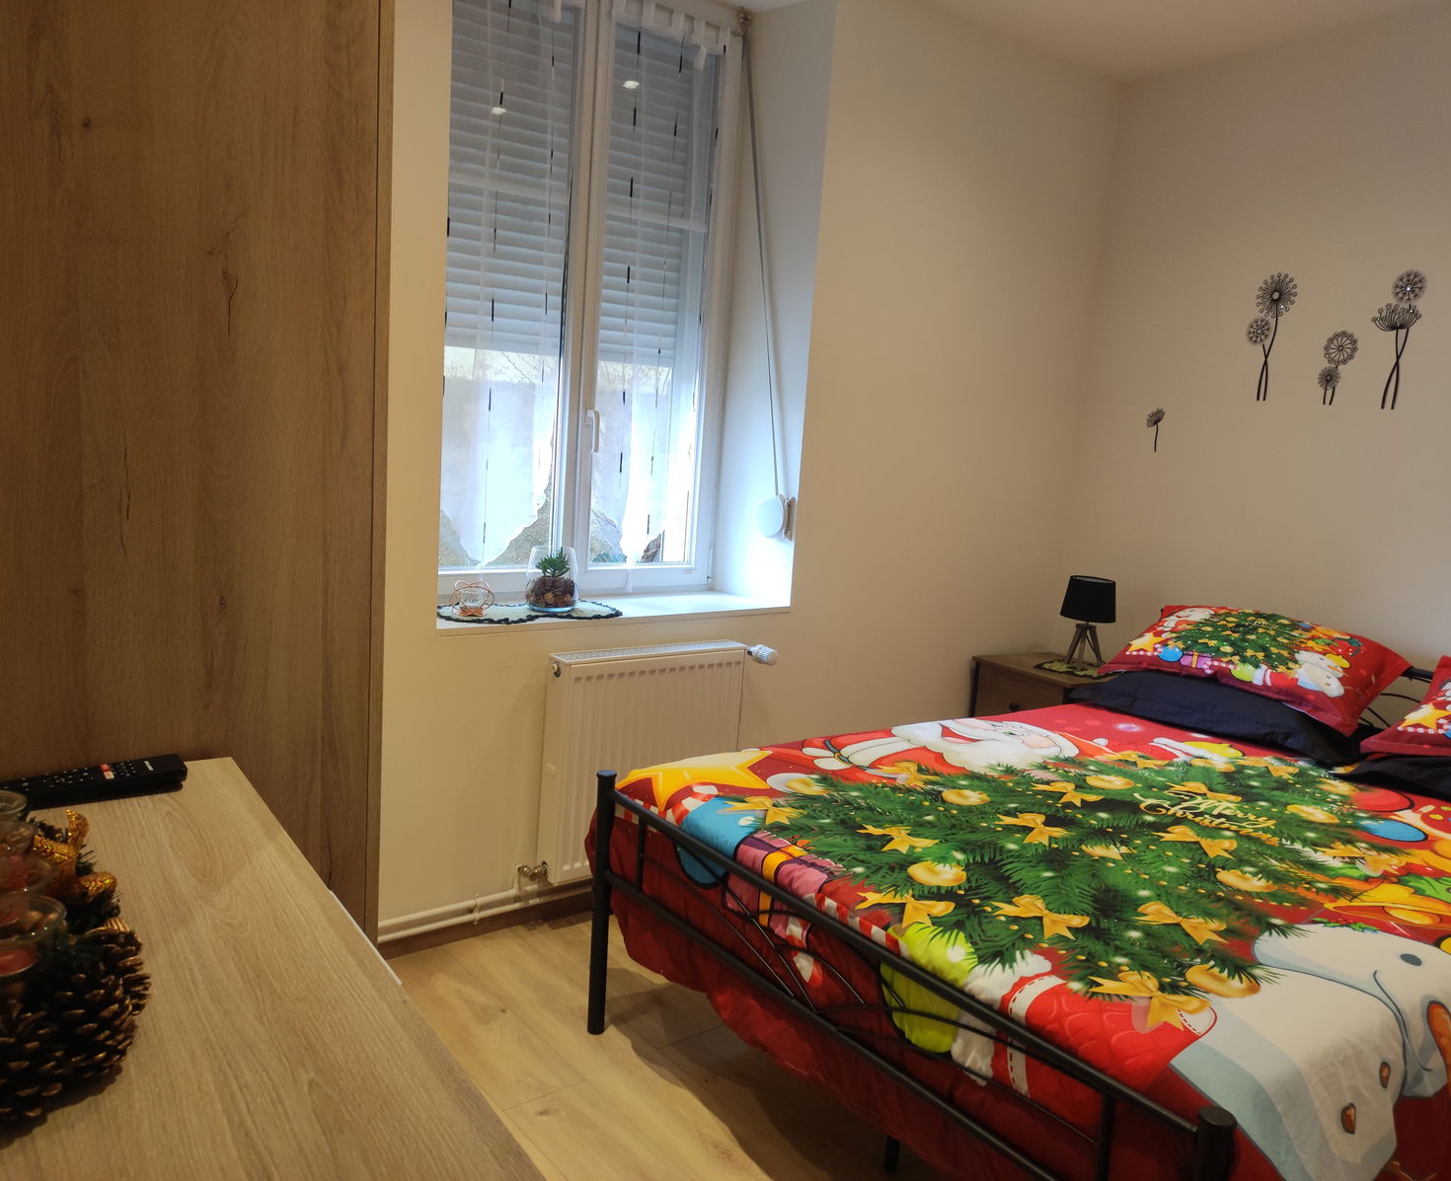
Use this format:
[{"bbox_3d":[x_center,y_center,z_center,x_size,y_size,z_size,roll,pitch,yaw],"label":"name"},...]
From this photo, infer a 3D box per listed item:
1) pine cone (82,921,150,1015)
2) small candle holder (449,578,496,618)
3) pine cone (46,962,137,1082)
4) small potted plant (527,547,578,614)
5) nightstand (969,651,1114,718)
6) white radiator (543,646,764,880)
[{"bbox_3d":[-0.347,0.214,0.638,0.045,0.059,0.045,-3,12,-38],"label":"pine cone"},{"bbox_3d":[-0.671,0.016,3.021,0.118,0.091,0.118,-3,12,-38],"label":"small candle holder"},{"bbox_3d":[-0.331,0.222,0.591,0.048,0.064,0.048,-3,12,-38],"label":"pine cone"},{"bbox_3d":[-0.475,-0.034,3.162,0.143,0.170,0.143,4,9,-1],"label":"small potted plant"},{"bbox_3d":[1.128,0.565,3.982,0.385,0.609,0.430,-2,11,-33],"label":"nightstand"},{"bbox_3d":[-0.216,0.452,3.136,0.591,0.583,0.110,-3,12,-38],"label":"white radiator"}]

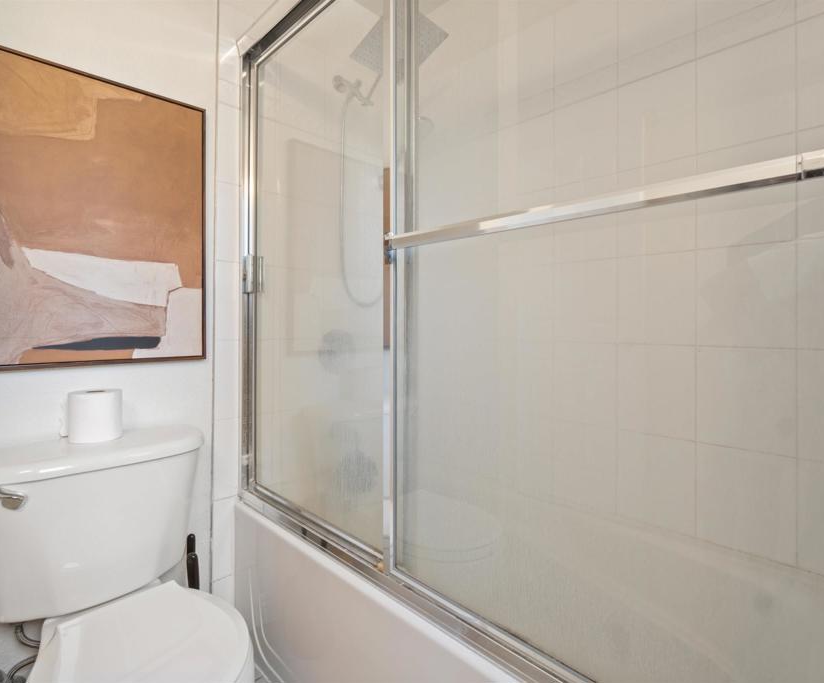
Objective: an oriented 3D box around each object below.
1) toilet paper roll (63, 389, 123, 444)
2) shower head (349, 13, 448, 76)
[{"bbox_3d":[-0.779,0.182,1.050,0.109,0.113,0.109,0,0,-43],"label":"toilet paper roll"},{"bbox_3d":[-0.044,-1.019,1.462,0.250,0.035,0.250,-3,-15,-46],"label":"shower head"}]

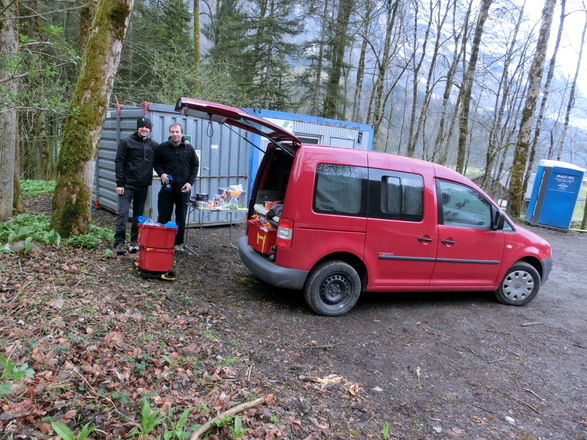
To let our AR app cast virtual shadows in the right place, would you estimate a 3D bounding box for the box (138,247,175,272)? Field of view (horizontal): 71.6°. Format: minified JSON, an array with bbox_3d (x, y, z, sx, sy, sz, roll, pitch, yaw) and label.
[{"bbox_3d":[-1.640,0.479,4.870,0.430,0.270,0.370,3,11,-19],"label":"box"}]

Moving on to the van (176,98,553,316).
[{"bbox_3d":[1.195,-0.103,5.499,5.170,2.130,1.840,2,11,-19],"label":"van"}]

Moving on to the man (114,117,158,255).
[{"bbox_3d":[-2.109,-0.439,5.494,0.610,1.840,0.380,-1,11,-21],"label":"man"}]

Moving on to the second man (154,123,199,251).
[{"bbox_3d":[-1.626,-0.436,5.673,0.590,1.790,0.370,0,10,-16],"label":"second man"}]

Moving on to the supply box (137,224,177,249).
[{"bbox_3d":[-1.632,0.193,4.900,0.450,0.260,0.380,3,11,-19],"label":"supply box"}]

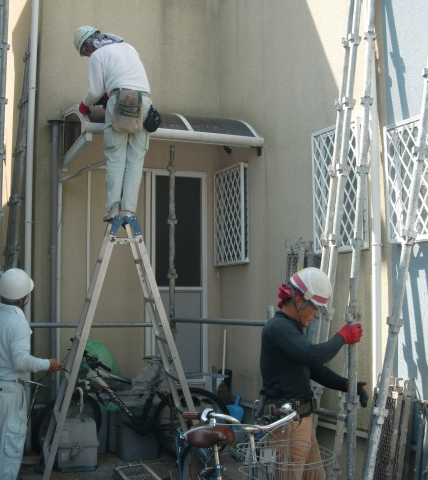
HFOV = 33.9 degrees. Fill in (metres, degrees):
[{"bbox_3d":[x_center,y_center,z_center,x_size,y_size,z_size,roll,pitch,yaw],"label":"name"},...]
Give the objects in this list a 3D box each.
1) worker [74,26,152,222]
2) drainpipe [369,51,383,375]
[{"bbox_3d":[-0.780,-0.910,5.452,0.500,1.544,0.600,4,-7,-42],"label":"worker"},{"bbox_3d":[1.056,-0.136,4.608,0.058,2.296,0.058,2,-5,-25],"label":"drainpipe"}]

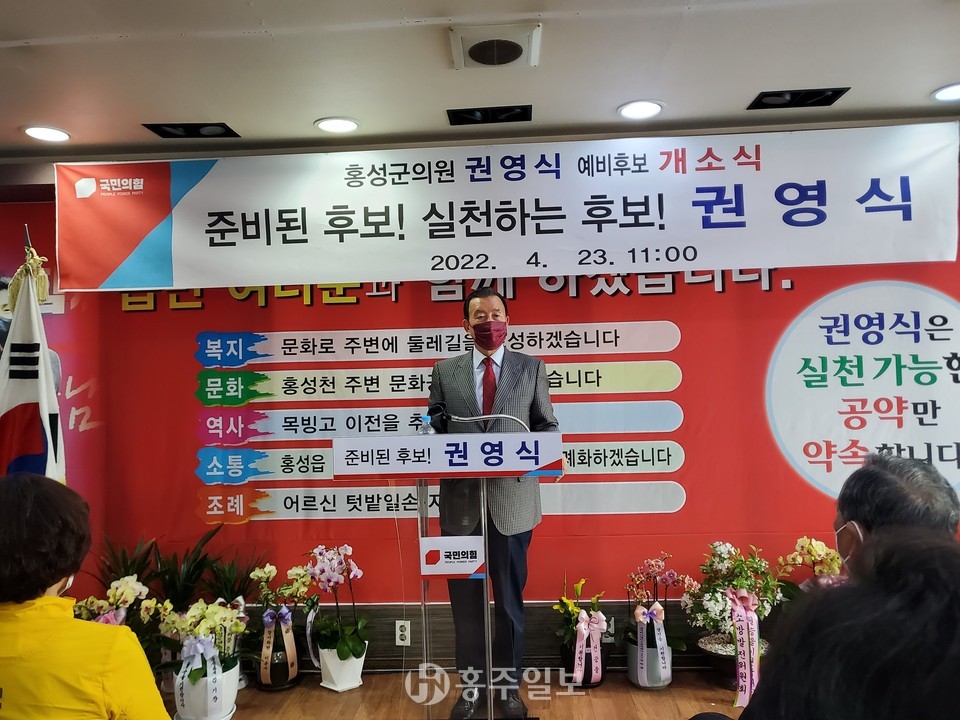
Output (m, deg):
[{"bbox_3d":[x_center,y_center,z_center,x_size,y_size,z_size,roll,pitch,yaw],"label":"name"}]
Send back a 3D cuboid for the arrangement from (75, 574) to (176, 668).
[{"bbox_3d":[-1.514,1.117,3.080,0.439,0.369,0.300,-1,1,3],"label":"arrangement"}]

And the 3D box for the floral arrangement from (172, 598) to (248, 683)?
[{"bbox_3d":[-1.115,1.147,2.950,0.333,0.312,0.270,-1,1,3],"label":"floral arrangement"}]

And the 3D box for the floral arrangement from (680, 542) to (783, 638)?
[{"bbox_3d":[1.083,0.991,3.100,0.430,0.378,0.360,-1,1,3],"label":"floral arrangement"}]

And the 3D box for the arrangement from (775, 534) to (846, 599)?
[{"bbox_3d":[1.395,0.883,3.040,0.282,0.259,0.220,-1,1,3],"label":"arrangement"}]

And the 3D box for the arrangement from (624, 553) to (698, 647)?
[{"bbox_3d":[0.800,1.055,3.170,0.320,0.394,0.240,-1,1,3],"label":"arrangement"}]

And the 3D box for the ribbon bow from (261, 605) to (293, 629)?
[{"bbox_3d":[-0.885,1.121,3.150,0.127,0.098,0.060,-1,1,3],"label":"ribbon bow"}]

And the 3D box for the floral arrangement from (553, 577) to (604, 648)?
[{"bbox_3d":[0.436,1.117,3.190,0.223,0.300,0.180,-1,1,3],"label":"floral arrangement"}]

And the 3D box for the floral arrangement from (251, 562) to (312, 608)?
[{"bbox_3d":[-0.892,1.018,3.240,0.270,0.199,0.180,-1,1,3],"label":"floral arrangement"}]

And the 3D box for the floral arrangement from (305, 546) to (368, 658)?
[{"bbox_3d":[-0.640,1.082,3.230,0.282,0.505,0.230,-1,1,3],"label":"floral arrangement"}]

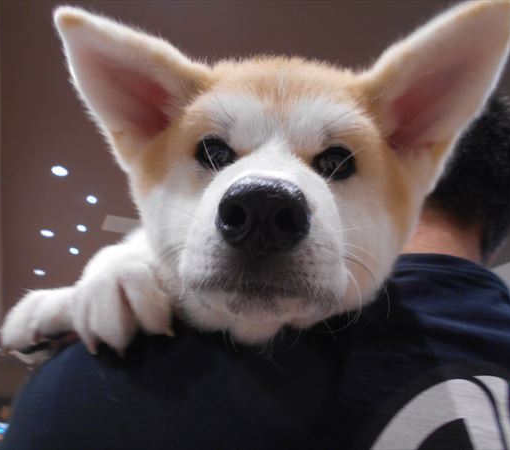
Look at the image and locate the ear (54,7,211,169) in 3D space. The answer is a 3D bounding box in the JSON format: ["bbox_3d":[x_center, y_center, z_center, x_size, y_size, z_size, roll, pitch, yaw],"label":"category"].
[{"bbox_3d":[-0.084,-0.095,0.290,0.087,0.106,0.045,-42,-3,9],"label":"ear"}]

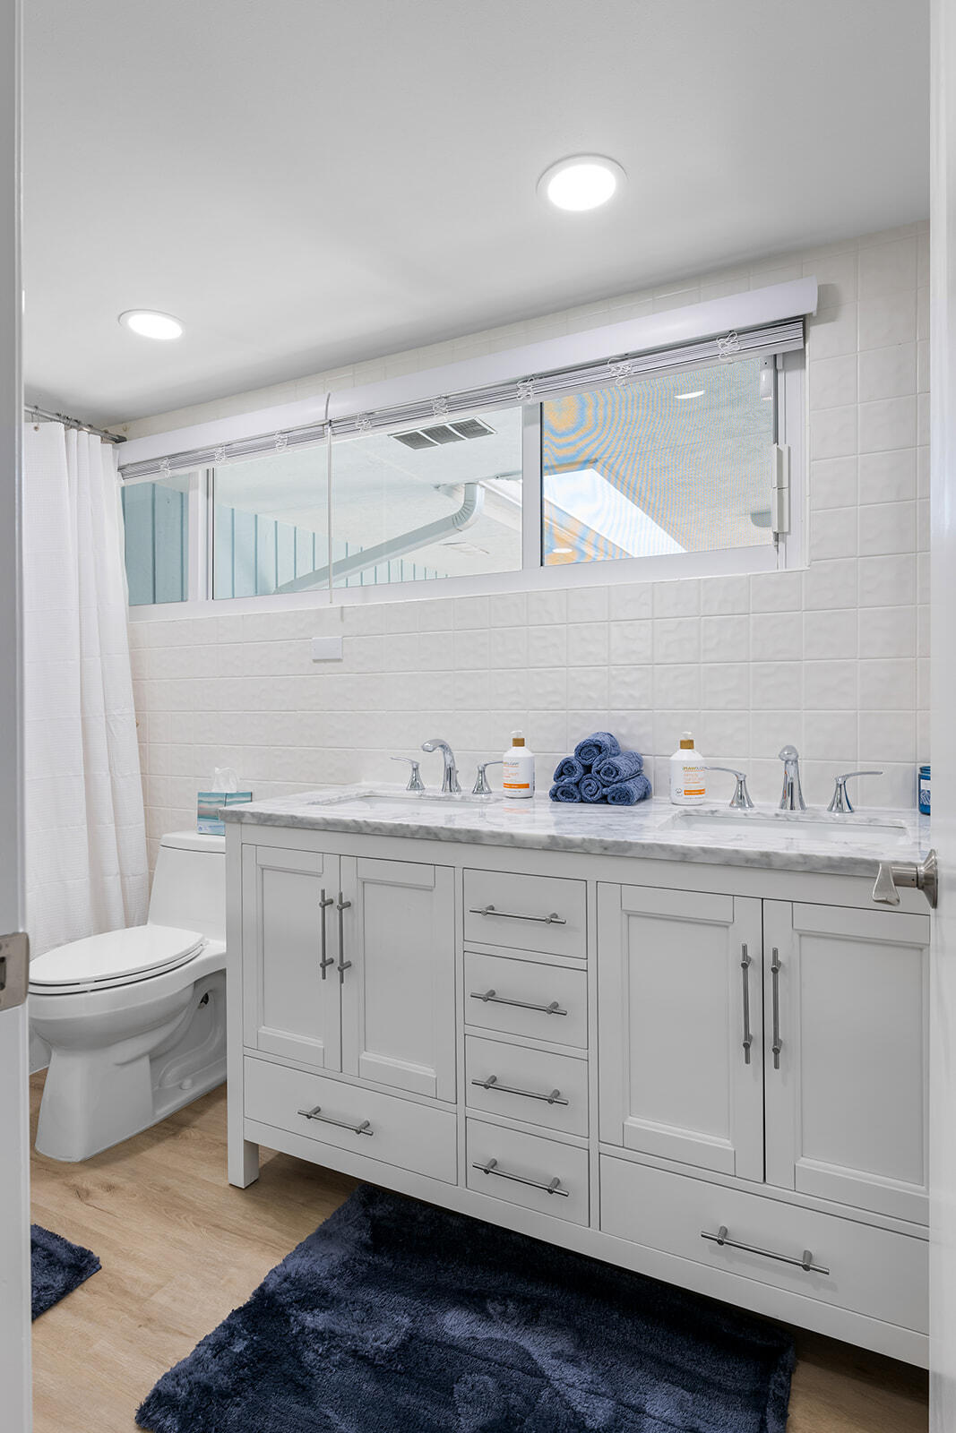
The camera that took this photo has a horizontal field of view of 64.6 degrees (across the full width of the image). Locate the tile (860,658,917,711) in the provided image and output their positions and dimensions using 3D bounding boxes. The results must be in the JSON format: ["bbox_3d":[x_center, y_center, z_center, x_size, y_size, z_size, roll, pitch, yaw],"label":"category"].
[{"bbox_3d":[0.884,-0.069,1.635,0.108,0.108,0.010,0,0,27],"label":"tile"}]

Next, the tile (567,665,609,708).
[{"bbox_3d":[0.283,-0.070,1.924,0.108,0.108,0.010,0,0,27],"label":"tile"}]

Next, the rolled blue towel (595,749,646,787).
[{"bbox_3d":[0.334,0.120,1.788,0.067,0.067,0.165,0,0,23],"label":"rolled blue towel"}]

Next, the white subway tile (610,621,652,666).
[{"bbox_3d":[0.385,-0.182,1.889,0.108,0.108,0.010,0,0,27],"label":"white subway tile"}]

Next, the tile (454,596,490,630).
[{"bbox_3d":[-0.014,-0.282,2.073,0.108,0.087,0.010,0,0,27],"label":"tile"}]

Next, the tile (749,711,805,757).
[{"bbox_3d":[0.688,0.043,1.746,0.110,0.110,0.010,0,0,27],"label":"tile"}]

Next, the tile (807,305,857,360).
[{"bbox_3d":[0.785,-0.846,1.670,0.095,0.108,0.010,0,0,27],"label":"tile"}]

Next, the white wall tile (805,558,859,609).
[{"bbox_3d":[0.780,-0.291,1.676,0.108,0.108,0.009,0,0,27],"label":"white wall tile"}]

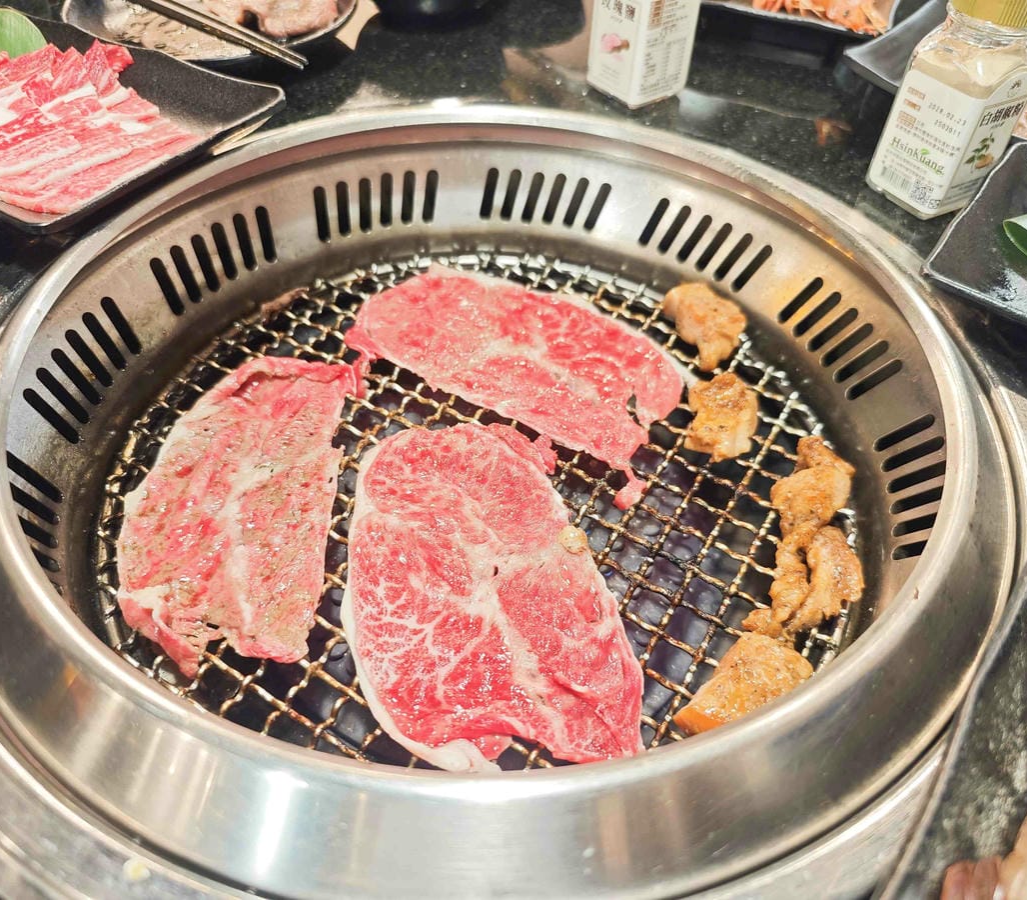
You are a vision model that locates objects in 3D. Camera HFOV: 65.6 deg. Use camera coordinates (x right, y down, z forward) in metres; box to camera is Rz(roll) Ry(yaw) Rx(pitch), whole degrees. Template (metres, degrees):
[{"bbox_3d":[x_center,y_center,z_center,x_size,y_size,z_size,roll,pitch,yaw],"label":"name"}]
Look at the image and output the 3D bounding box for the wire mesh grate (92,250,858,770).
[{"bbox_3d":[-0.011,0.006,0.342,0.310,0.013,0.310,2,48,-2],"label":"wire mesh grate"}]

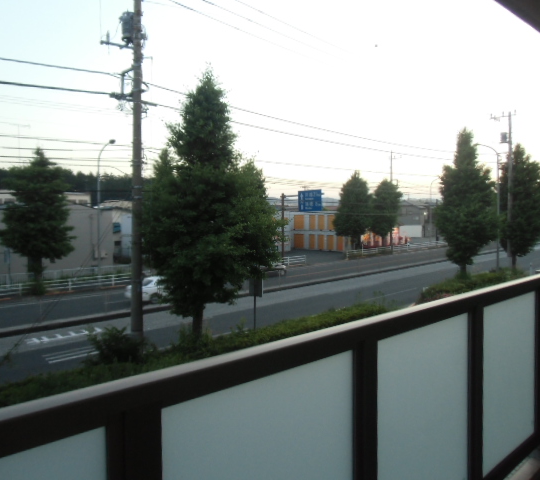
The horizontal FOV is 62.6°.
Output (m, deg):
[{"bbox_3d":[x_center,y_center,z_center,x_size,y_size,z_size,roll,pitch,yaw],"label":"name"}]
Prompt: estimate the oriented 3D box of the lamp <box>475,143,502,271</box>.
[{"bbox_3d":[17.162,-2.523,35.141,0.350,10.100,2.000,-3,3,-44],"label":"lamp"}]

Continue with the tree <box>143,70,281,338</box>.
[{"bbox_3d":[-2.104,-1.076,15.688,4.741,9.748,4.741,0,1,0],"label":"tree"}]

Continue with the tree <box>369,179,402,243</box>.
[{"bbox_3d":[13.732,-2.747,53.011,4.000,9.100,4.000,-3,3,-44],"label":"tree"}]

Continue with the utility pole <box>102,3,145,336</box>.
[{"bbox_3d":[-4.490,-2.345,13.600,1.150,12.000,0.600,-3,3,-44],"label":"utility pole"}]

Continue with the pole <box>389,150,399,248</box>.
[{"bbox_3d":[15.126,-4.565,53.684,0.600,12.700,1.300,-3,3,-44],"label":"pole"}]

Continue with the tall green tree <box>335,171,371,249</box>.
[{"bbox_3d":[8.926,-2.832,48.074,3.910,9.360,3.910,0,1,0],"label":"tall green tree"}]

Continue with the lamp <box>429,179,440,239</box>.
[{"bbox_3d":[23.565,-3.954,62.676,0.350,10.100,2.000,-3,3,-44],"label":"lamp"}]

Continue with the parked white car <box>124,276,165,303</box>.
[{"bbox_3d":[-5.881,2.723,25.816,4.400,1.460,1.700,-4,3,-39],"label":"parked white car"}]

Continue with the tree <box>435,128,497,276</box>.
[{"bbox_3d":[13.953,-2.613,31.678,4.300,10.700,4.300,-3,3,-44],"label":"tree"}]

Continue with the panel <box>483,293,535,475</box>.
[{"bbox_3d":[1.286,0.727,2.367,0.687,0.830,0.030,-2,2,-42],"label":"panel"}]

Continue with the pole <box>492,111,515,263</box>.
[{"bbox_3d":[18.378,-3.838,34.960,0.600,12.282,1.888,-2,2,-39],"label":"pole"}]

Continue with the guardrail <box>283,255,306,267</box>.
[{"bbox_3d":[2.265,1.972,42.078,2.700,0.820,0.100,-4,3,-39],"label":"guardrail"}]

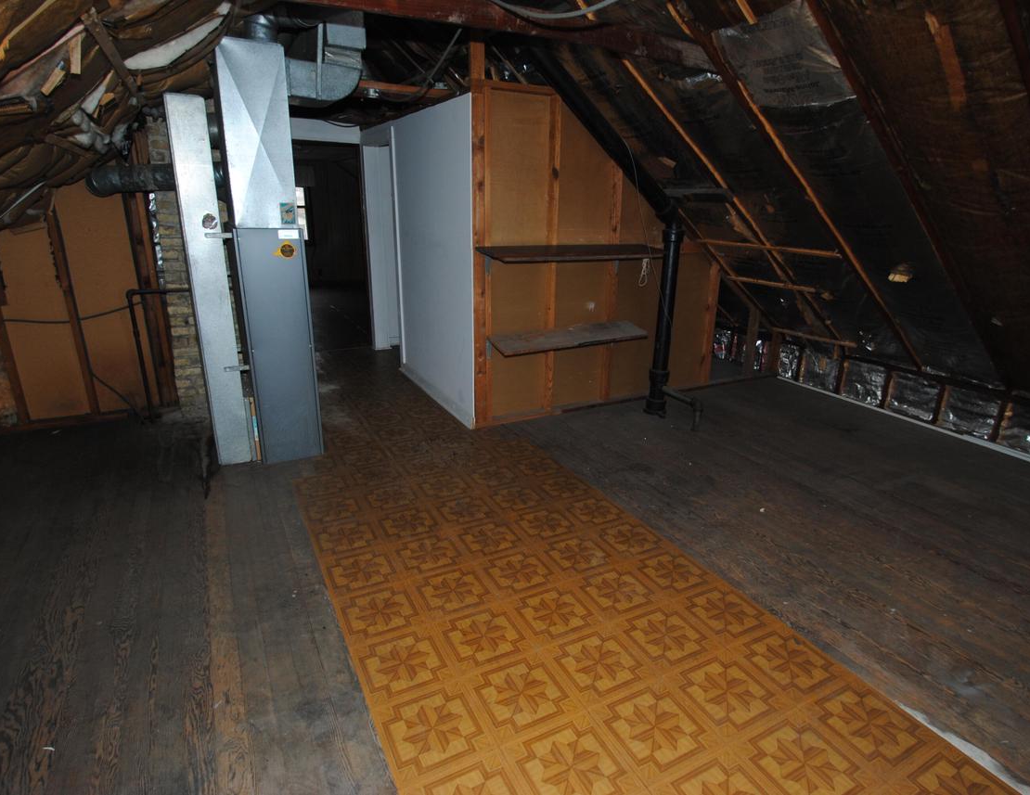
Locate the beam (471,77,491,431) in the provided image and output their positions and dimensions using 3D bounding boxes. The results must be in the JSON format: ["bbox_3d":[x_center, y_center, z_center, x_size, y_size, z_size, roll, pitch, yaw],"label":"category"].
[{"bbox_3d":[-0.234,-0.897,3.874,0.119,2.259,0.081,-7,20,-27],"label":"beam"}]

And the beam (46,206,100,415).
[{"bbox_3d":[-2.946,-0.560,3.763,0.053,1.392,0.084,-7,20,-27],"label":"beam"}]

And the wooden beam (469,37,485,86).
[{"bbox_3d":[-0.240,-2.079,3.489,0.094,0.250,0.056,-7,20,-27],"label":"wooden beam"}]

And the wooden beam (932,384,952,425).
[{"bbox_3d":[3.503,0.054,4.597,0.075,0.331,0.056,-7,20,-27],"label":"wooden beam"}]

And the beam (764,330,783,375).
[{"bbox_3d":[2.771,-0.486,5.992,0.072,0.452,0.069,-7,20,-27],"label":"beam"}]

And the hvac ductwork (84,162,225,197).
[{"bbox_3d":[-2.205,-1.358,3.492,0.736,0.168,0.181,-7,20,-27],"label":"hvac ductwork"}]

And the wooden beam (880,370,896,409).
[{"bbox_3d":[3.315,-0.074,4.981,0.075,0.331,0.056,-7,20,-27],"label":"wooden beam"}]

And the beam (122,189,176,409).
[{"bbox_3d":[-2.547,-0.660,3.952,0.115,1.513,0.094,-7,20,-27],"label":"beam"}]

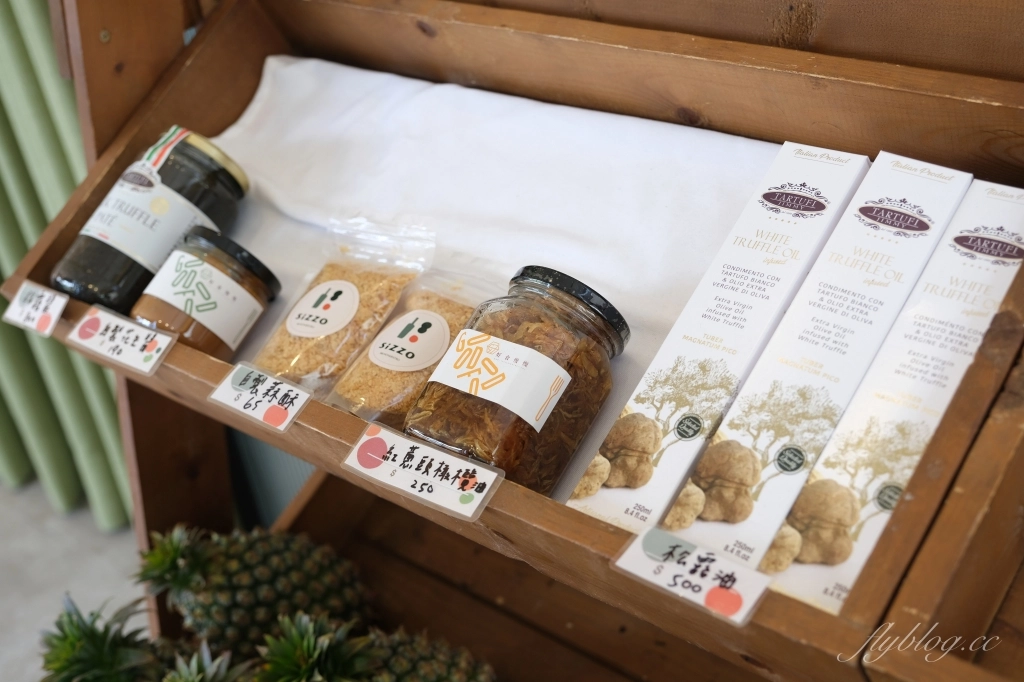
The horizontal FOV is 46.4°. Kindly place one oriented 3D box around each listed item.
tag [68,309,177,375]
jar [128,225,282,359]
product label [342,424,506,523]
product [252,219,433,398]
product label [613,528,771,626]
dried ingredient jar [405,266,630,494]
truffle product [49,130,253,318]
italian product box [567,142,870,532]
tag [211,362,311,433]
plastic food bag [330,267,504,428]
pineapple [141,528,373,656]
[{"bbox_3d":[-0.292,-0.003,0.891,0.111,0.003,0.034,17,68,37],"label":"tag"},{"bbox_3d":[-0.229,-0.029,0.891,0.079,0.079,0.082,32,75,3],"label":"jar"},{"bbox_3d":[-0.053,0.075,0.701,0.110,0.003,0.034,17,68,37],"label":"product label"},{"bbox_3d":[-0.127,-0.027,0.864,0.095,0.030,0.138,16,67,37],"label":"product"},{"bbox_3d":[0.088,0.115,0.592,0.080,0.003,0.034,17,68,37],"label":"product label"},{"bbox_3d":[0.004,0.031,0.713,0.083,0.083,0.124,21,70,38],"label":"dried ingredient jar"},{"bbox_3d":[-0.288,-0.086,0.957,0.090,0.090,0.160,21,70,38],"label":"truffle product"},{"bbox_3d":[0.124,0.006,0.665,0.052,0.052,0.254,19,68,38],"label":"italian product box"},{"bbox_3d":[-0.167,0.036,0.793,0.080,0.003,0.034,17,68,37],"label":"tag"},{"bbox_3d":[-0.059,0.004,0.804,0.094,0.030,0.130,19,70,38],"label":"plastic food bag"},{"bbox_3d":[-0.249,0.240,1.160,0.230,0.116,0.116,13,36,15],"label":"pineapple"}]

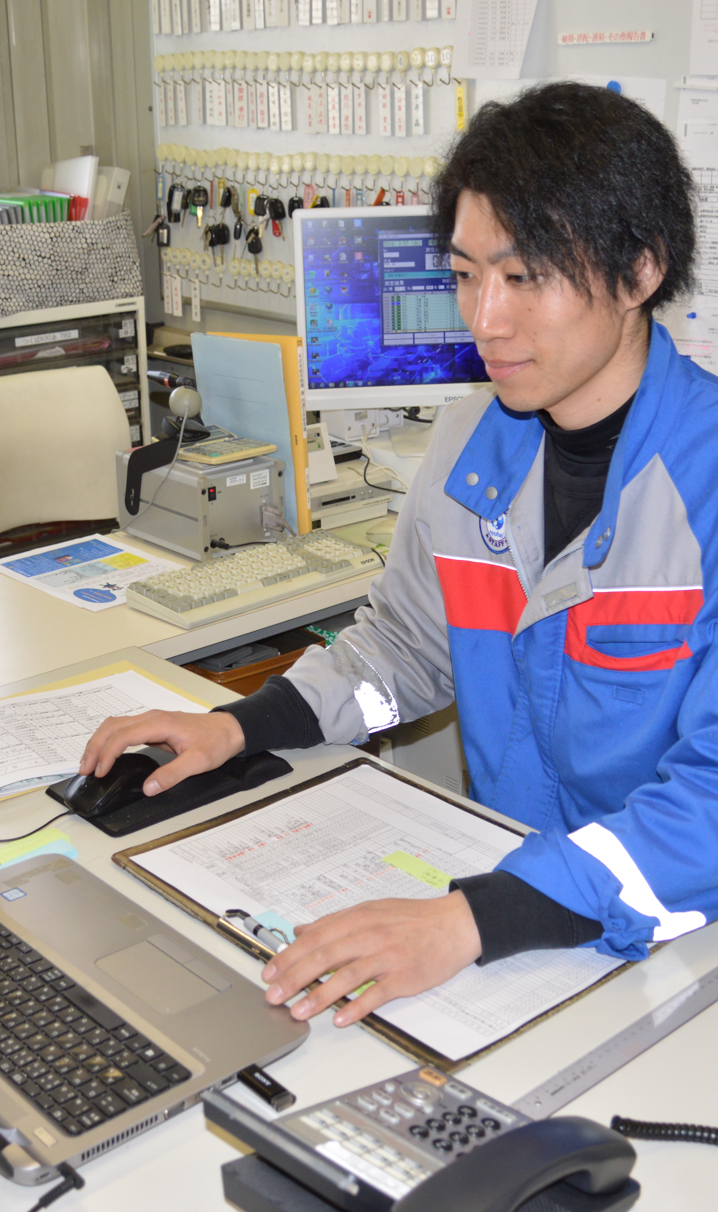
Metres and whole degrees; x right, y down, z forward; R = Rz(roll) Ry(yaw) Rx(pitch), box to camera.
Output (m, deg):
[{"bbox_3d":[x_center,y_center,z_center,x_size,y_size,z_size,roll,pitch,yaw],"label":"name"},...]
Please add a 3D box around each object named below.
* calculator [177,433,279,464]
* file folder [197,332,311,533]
[{"bbox_3d":[-0.211,-0.254,2.212,0.145,0.020,0.104,-19,27,-40],"label":"calculator"},{"bbox_3d":[-0.174,-0.300,2.357,0.055,0.315,0.235,-19,27,-40],"label":"file folder"}]

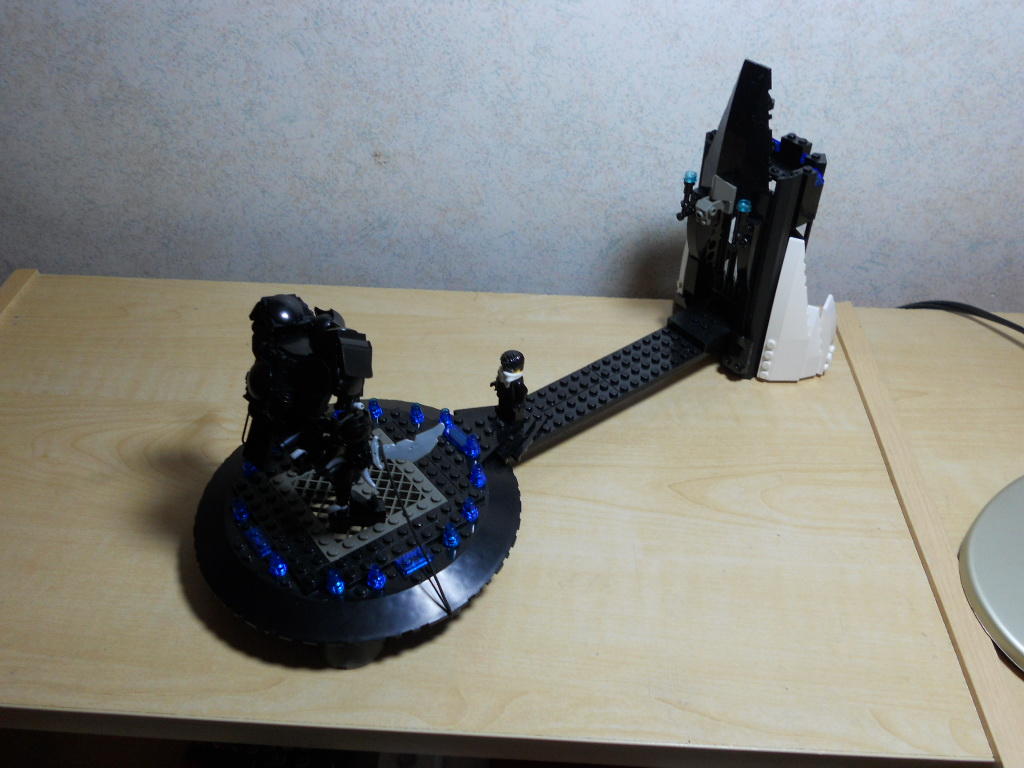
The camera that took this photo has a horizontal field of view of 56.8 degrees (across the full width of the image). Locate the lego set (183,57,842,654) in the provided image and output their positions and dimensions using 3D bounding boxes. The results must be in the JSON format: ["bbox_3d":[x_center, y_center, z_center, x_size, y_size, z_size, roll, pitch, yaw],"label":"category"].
[{"bbox_3d":[0.014,-0.039,0.470,0.378,0.184,0.158,-26,48,-28],"label":"lego set"}]

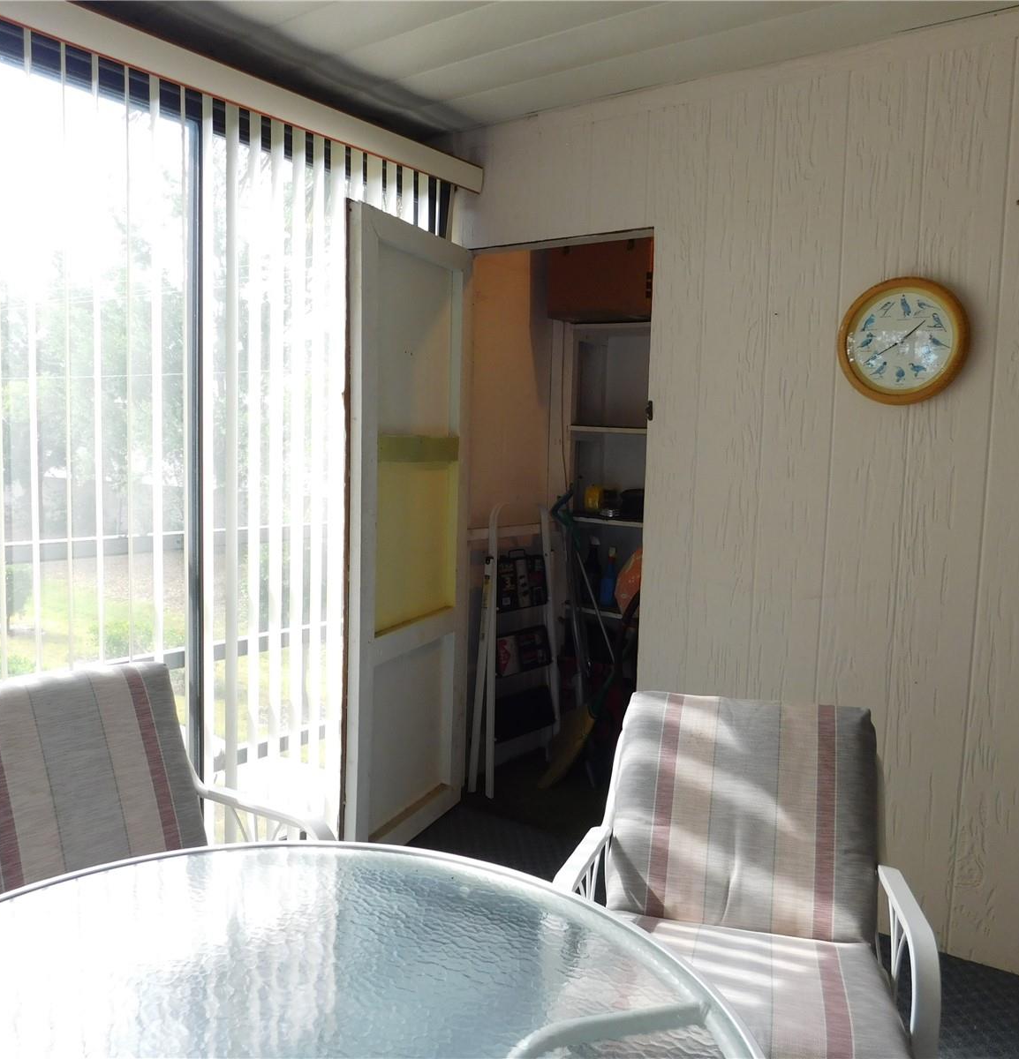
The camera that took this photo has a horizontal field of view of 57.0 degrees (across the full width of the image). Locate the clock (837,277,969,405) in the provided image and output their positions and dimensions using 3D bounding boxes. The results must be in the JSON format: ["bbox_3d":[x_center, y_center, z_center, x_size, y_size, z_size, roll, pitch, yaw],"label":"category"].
[{"bbox_3d":[1.061,-0.506,2.528,0.335,0.335,0.045,6,7,36],"label":"clock"}]

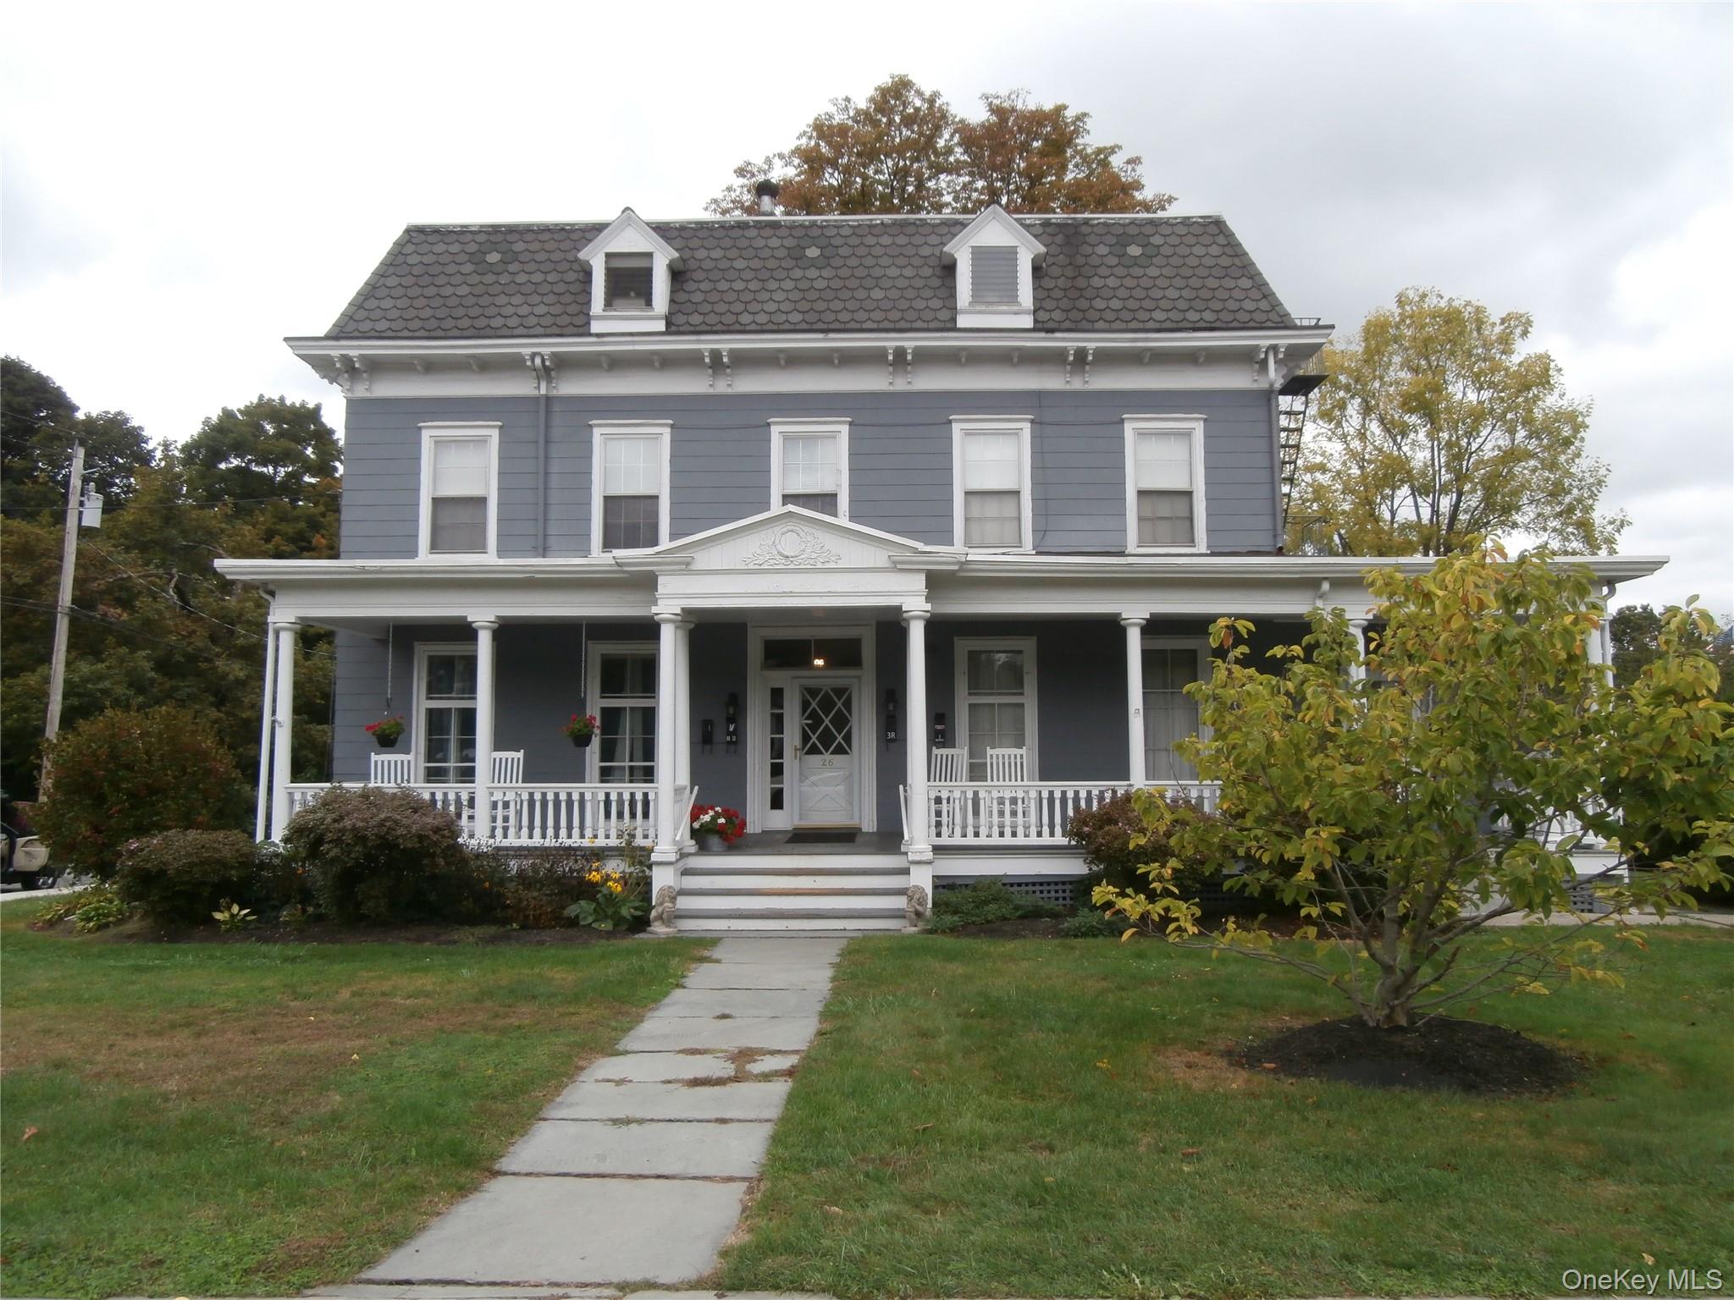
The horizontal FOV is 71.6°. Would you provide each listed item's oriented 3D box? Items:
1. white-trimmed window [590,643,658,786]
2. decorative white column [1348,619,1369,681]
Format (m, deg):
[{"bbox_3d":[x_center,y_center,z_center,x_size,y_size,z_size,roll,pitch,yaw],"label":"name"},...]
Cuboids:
[{"bbox_3d":[-3.365,1.206,16.853,1.180,2.620,0.150,0,-5,1],"label":"white-trimmed window"},{"bbox_3d":[5.787,0.929,14.106,0.336,2.762,0.336,0,-5,1],"label":"decorative white column"}]

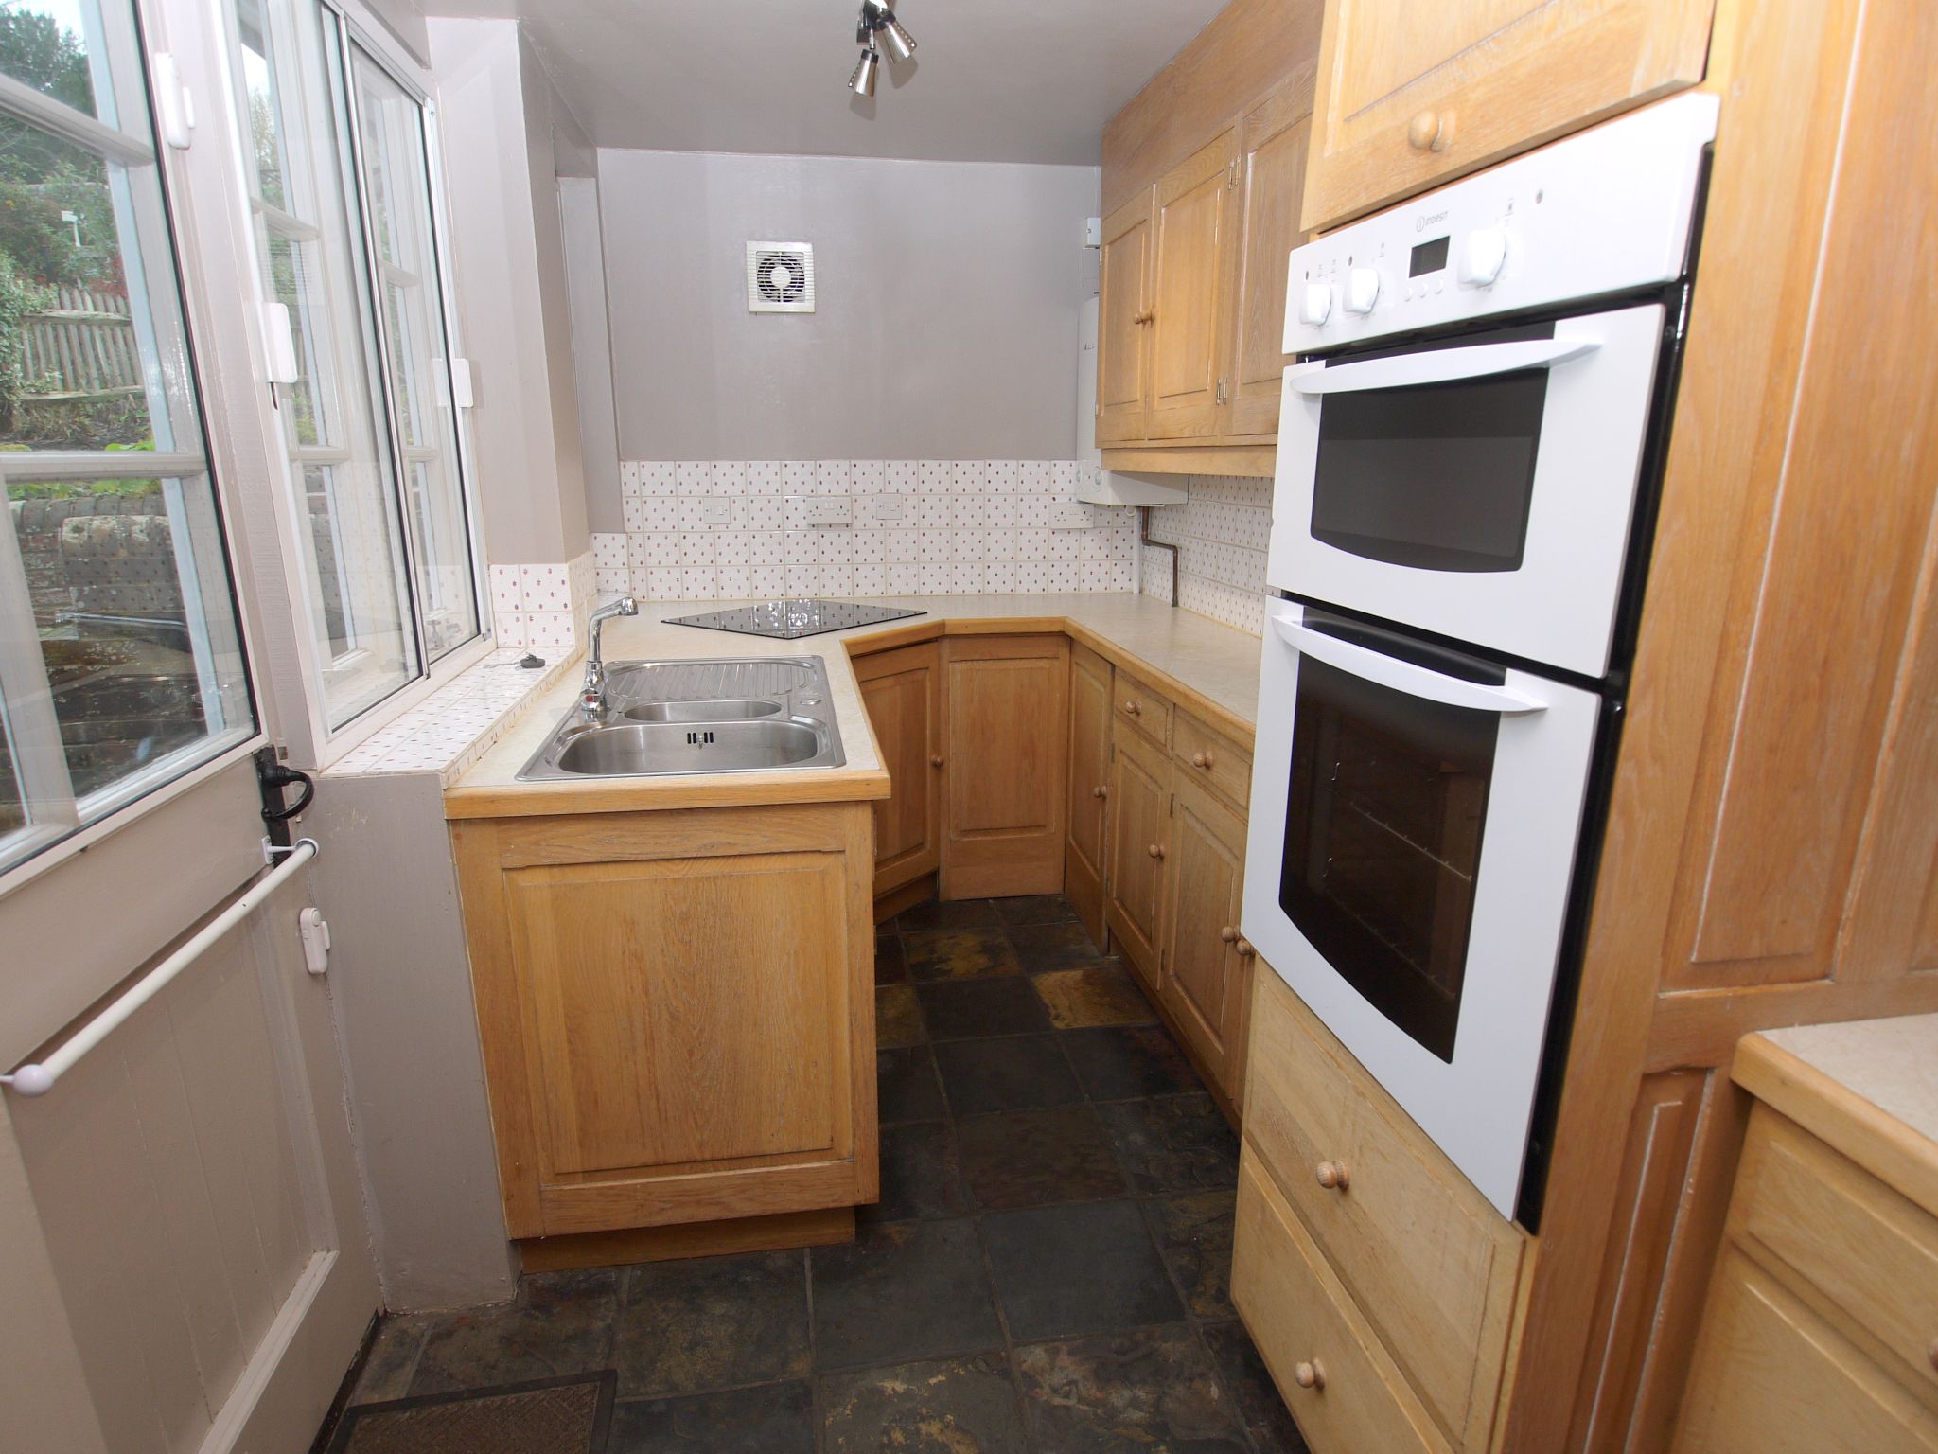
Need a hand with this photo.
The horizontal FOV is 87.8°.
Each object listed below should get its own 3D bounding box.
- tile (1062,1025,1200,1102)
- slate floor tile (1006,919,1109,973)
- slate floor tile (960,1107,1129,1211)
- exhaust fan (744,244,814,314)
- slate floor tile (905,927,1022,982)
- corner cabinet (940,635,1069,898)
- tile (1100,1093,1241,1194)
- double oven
[{"bbox_3d":[0.374,0.773,2.338,0.280,0.011,0.292,-2,14,-9],"label":"tile"},{"bbox_3d":[0.276,0.631,2.906,0.280,0.011,0.292,-2,14,-9],"label":"slate floor tile"},{"bbox_3d":[0.137,0.856,2.007,0.292,0.011,0.292,-2,14,-9],"label":"slate floor tile"},{"bbox_3d":[-0.588,-1.410,3.159,0.206,0.206,0.046,-2,14,-9],"label":"exhaust fan"},{"bbox_3d":[-0.021,0.648,2.857,0.302,0.012,0.298,-2,15,-10],"label":"slate floor tile"},{"bbox_3d":[0.070,0.070,3.382,0.397,0.848,0.540,-2,14,-9],"label":"corner cabinet"},{"bbox_3d":[0.442,0.857,2.089,0.298,0.012,0.284,-2,15,-10],"label":"tile"},{"bbox_3d":[0.694,-0.078,1.122,0.560,0.900,0.595,-3,15,-10],"label":"double oven"}]

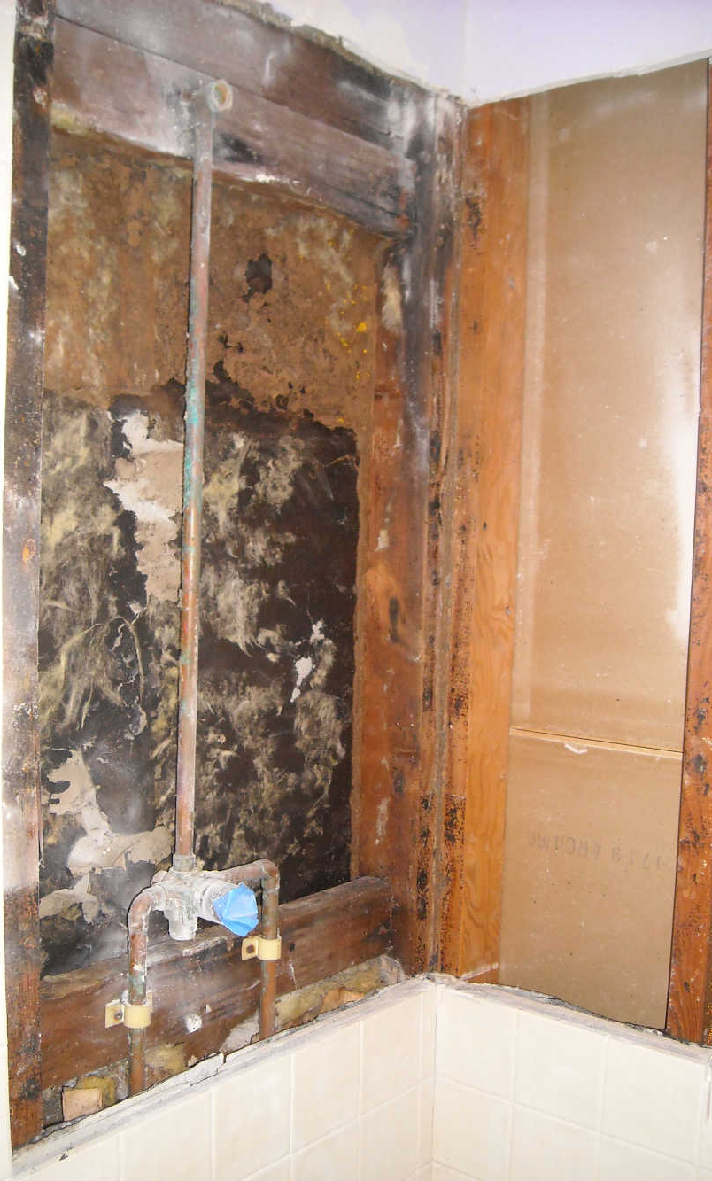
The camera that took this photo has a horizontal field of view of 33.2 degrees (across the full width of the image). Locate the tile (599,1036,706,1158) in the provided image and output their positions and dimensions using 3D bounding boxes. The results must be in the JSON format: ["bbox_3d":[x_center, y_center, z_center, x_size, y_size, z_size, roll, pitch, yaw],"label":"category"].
[{"bbox_3d":[0.305,0.529,1.236,0.108,0.108,0.009,4,4,39],"label":"tile"}]

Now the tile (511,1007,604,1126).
[{"bbox_3d":[0.222,0.523,1.305,0.108,0.108,0.009,4,4,39],"label":"tile"}]

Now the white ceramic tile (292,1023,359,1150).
[{"bbox_3d":[-0.030,0.518,1.248,0.009,0.108,0.108,4,4,39],"label":"white ceramic tile"}]

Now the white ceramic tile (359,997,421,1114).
[{"bbox_3d":[0.038,0.516,1.335,0.009,0.108,0.108,4,4,39],"label":"white ceramic tile"}]

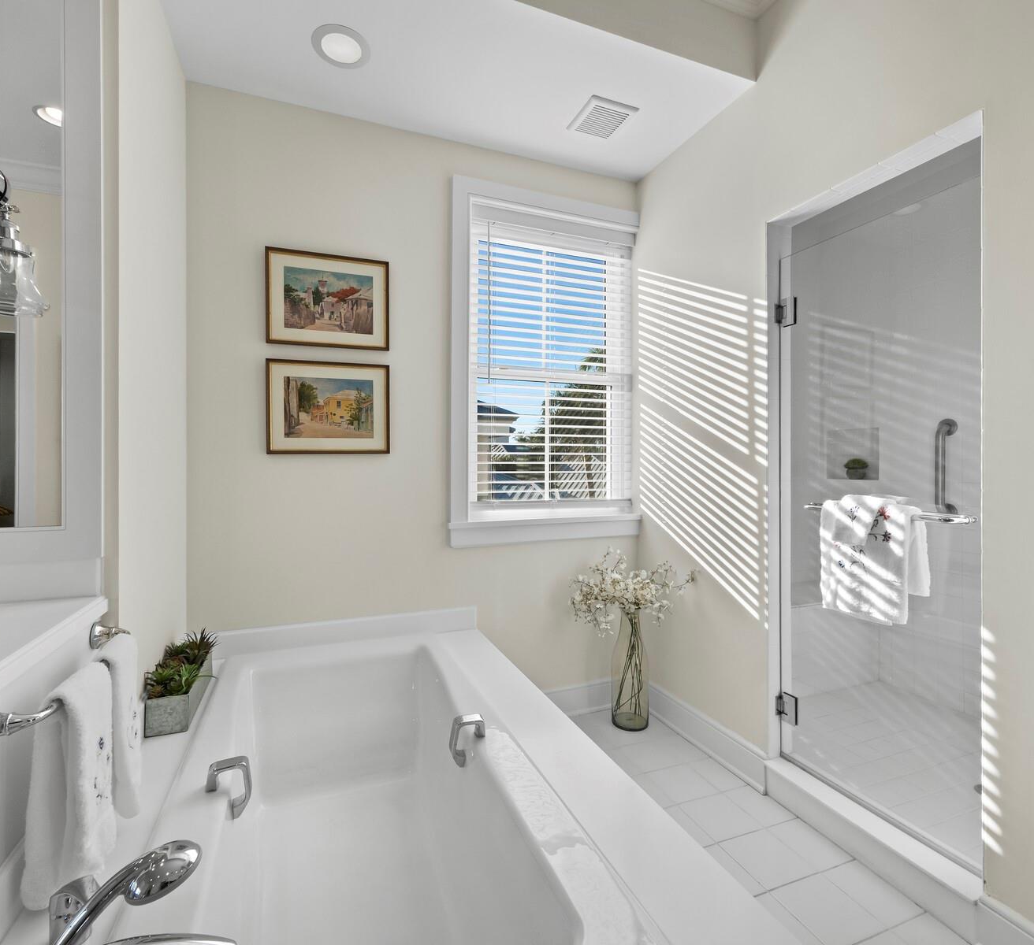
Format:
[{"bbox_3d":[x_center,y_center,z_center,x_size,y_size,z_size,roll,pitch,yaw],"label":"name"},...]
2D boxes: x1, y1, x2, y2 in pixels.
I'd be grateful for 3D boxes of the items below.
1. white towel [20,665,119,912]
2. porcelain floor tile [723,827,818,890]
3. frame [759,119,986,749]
[{"bbox_3d":[-0.792,0.542,0.934,0.093,0.335,0.195,0,0,-21],"label":"white towel"},{"bbox_3d":[0.792,1.219,1.607,0.204,0.010,0.204,0,0,-21],"label":"porcelain floor tile"},{"bbox_3d":[1.121,0.078,1.629,0.125,2.030,0.675,0,0,-21],"label":"frame"}]

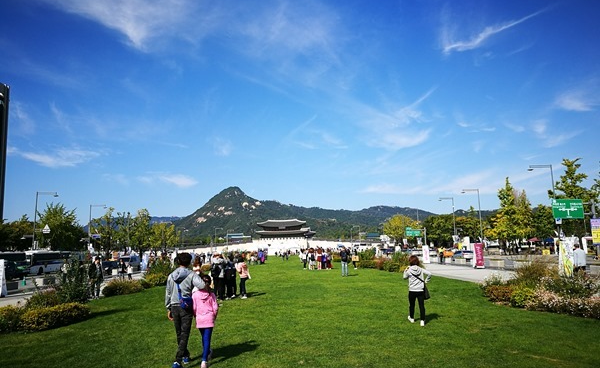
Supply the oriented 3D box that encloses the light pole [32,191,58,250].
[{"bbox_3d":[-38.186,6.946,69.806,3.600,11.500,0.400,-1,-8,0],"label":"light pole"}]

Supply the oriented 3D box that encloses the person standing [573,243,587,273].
[{"bbox_3d":[10.284,3.063,17.178,0.520,1.680,0.350,-3,-8,5],"label":"person standing"}]

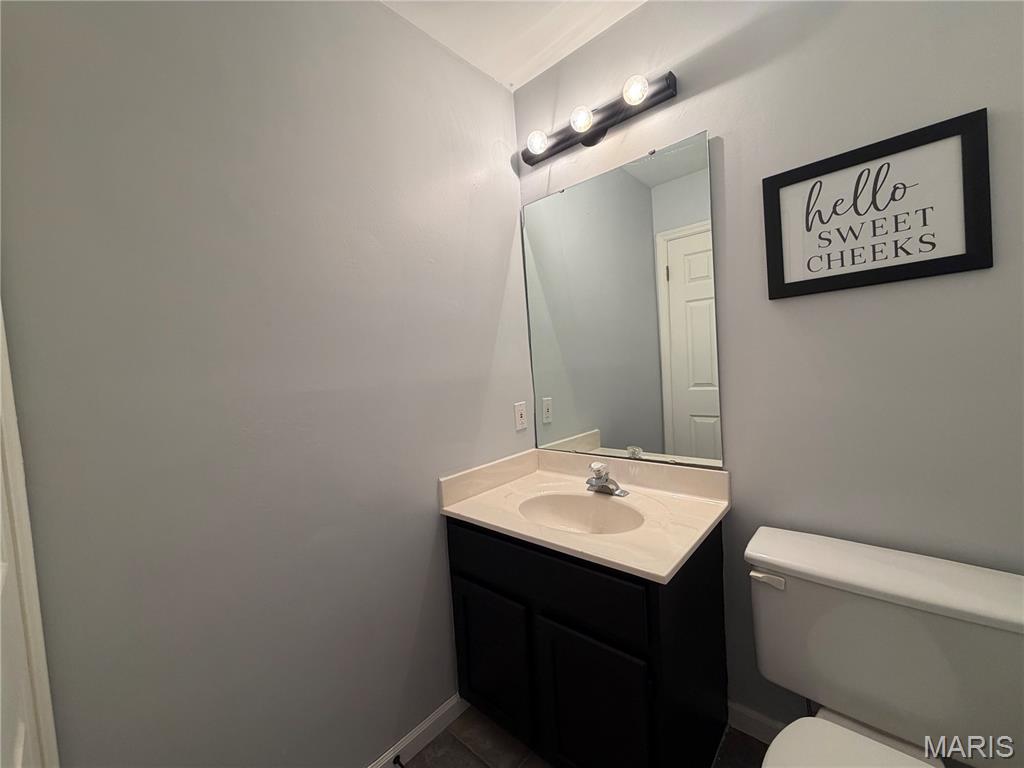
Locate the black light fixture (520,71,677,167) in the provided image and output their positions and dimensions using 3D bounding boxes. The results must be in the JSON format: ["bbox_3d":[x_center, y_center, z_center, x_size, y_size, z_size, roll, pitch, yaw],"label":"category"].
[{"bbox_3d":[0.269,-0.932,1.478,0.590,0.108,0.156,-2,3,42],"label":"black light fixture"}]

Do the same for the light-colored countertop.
[{"bbox_3d":[0.216,0.363,1.380,0.789,0.124,0.562,-2,3,42],"label":"light-colored countertop"}]

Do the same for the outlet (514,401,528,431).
[{"bbox_3d":[0.042,0.141,1.779,0.008,0.115,0.072,-2,3,42],"label":"outlet"}]

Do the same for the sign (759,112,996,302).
[{"bbox_3d":[0.899,-0.426,1.059,0.428,0.345,0.018,-2,3,42],"label":"sign"}]

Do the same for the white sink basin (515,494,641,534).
[{"bbox_3d":[0.216,0.476,1.319,0.411,0.130,0.306,-2,3,42],"label":"white sink basin"}]

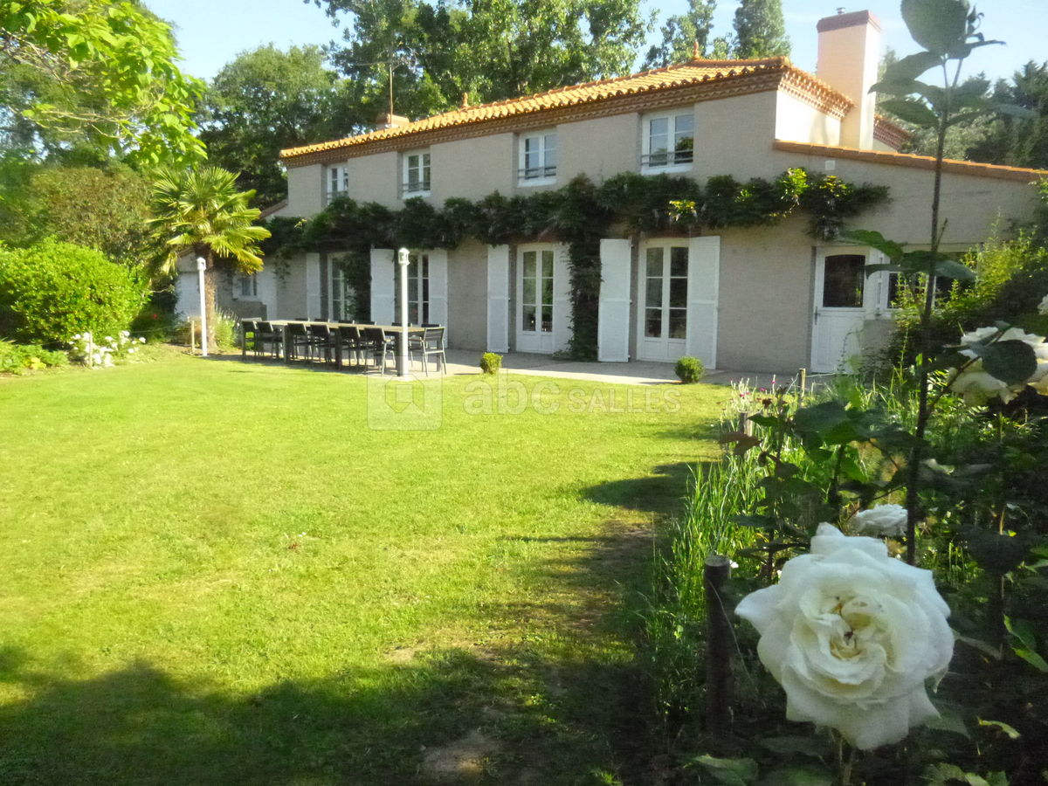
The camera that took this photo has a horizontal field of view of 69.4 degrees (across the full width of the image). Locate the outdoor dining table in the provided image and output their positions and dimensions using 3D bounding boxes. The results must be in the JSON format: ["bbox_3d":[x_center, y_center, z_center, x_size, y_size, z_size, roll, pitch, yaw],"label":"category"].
[{"bbox_3d":[-3.460,-0.882,13.871,4.520,0.750,1.000,7,10,38],"label":"outdoor dining table"}]

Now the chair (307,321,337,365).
[{"bbox_3d":[-3.642,-0.881,14.366,0.550,0.840,0.580,7,9,39],"label":"chair"}]

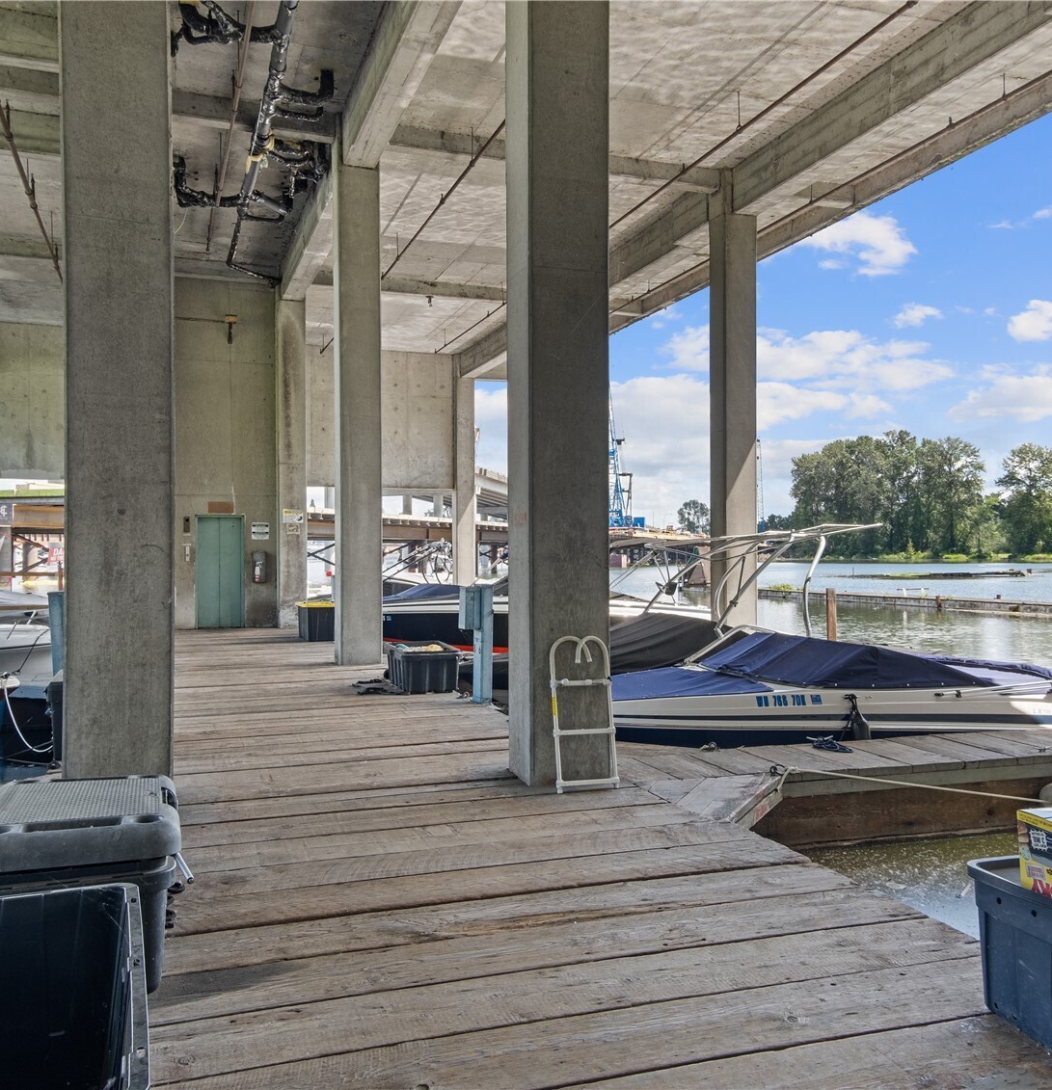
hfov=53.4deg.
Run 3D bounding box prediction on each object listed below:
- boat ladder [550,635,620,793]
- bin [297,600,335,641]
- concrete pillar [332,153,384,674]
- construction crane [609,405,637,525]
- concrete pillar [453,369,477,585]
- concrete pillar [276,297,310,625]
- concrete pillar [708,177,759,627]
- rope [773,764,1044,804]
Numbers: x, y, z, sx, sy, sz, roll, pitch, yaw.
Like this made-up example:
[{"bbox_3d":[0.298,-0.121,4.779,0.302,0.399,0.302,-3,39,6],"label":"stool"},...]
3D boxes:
[{"bbox_3d":[0.305,0.943,5.900,0.355,0.867,0.077,-1,-13,-19],"label":"boat ladder"},{"bbox_3d":[-3.200,1.218,16.673,0.671,0.593,0.774,0,-1,-19],"label":"bin"},{"bbox_3d":[-2.125,-1.612,13.021,0.497,6.152,0.419,0,-1,-19],"label":"concrete pillar"},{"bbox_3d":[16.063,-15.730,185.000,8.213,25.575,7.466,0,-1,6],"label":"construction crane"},{"bbox_3d":[-1.617,-1.252,28.040,0.497,6.336,0.419,0,-1,-19],"label":"concrete pillar"},{"bbox_3d":[-4.433,-1.518,19.770,0.497,6.152,0.419,0,-1,-19],"label":"concrete pillar"},{"bbox_3d":[2.930,-1.437,14.747,0.497,6.336,0.419,0,-1,-19],"label":"concrete pillar"},{"bbox_3d":[2.319,1.455,6.247,1.818,0.310,0.077,0,-1,-9],"label":"rope"}]

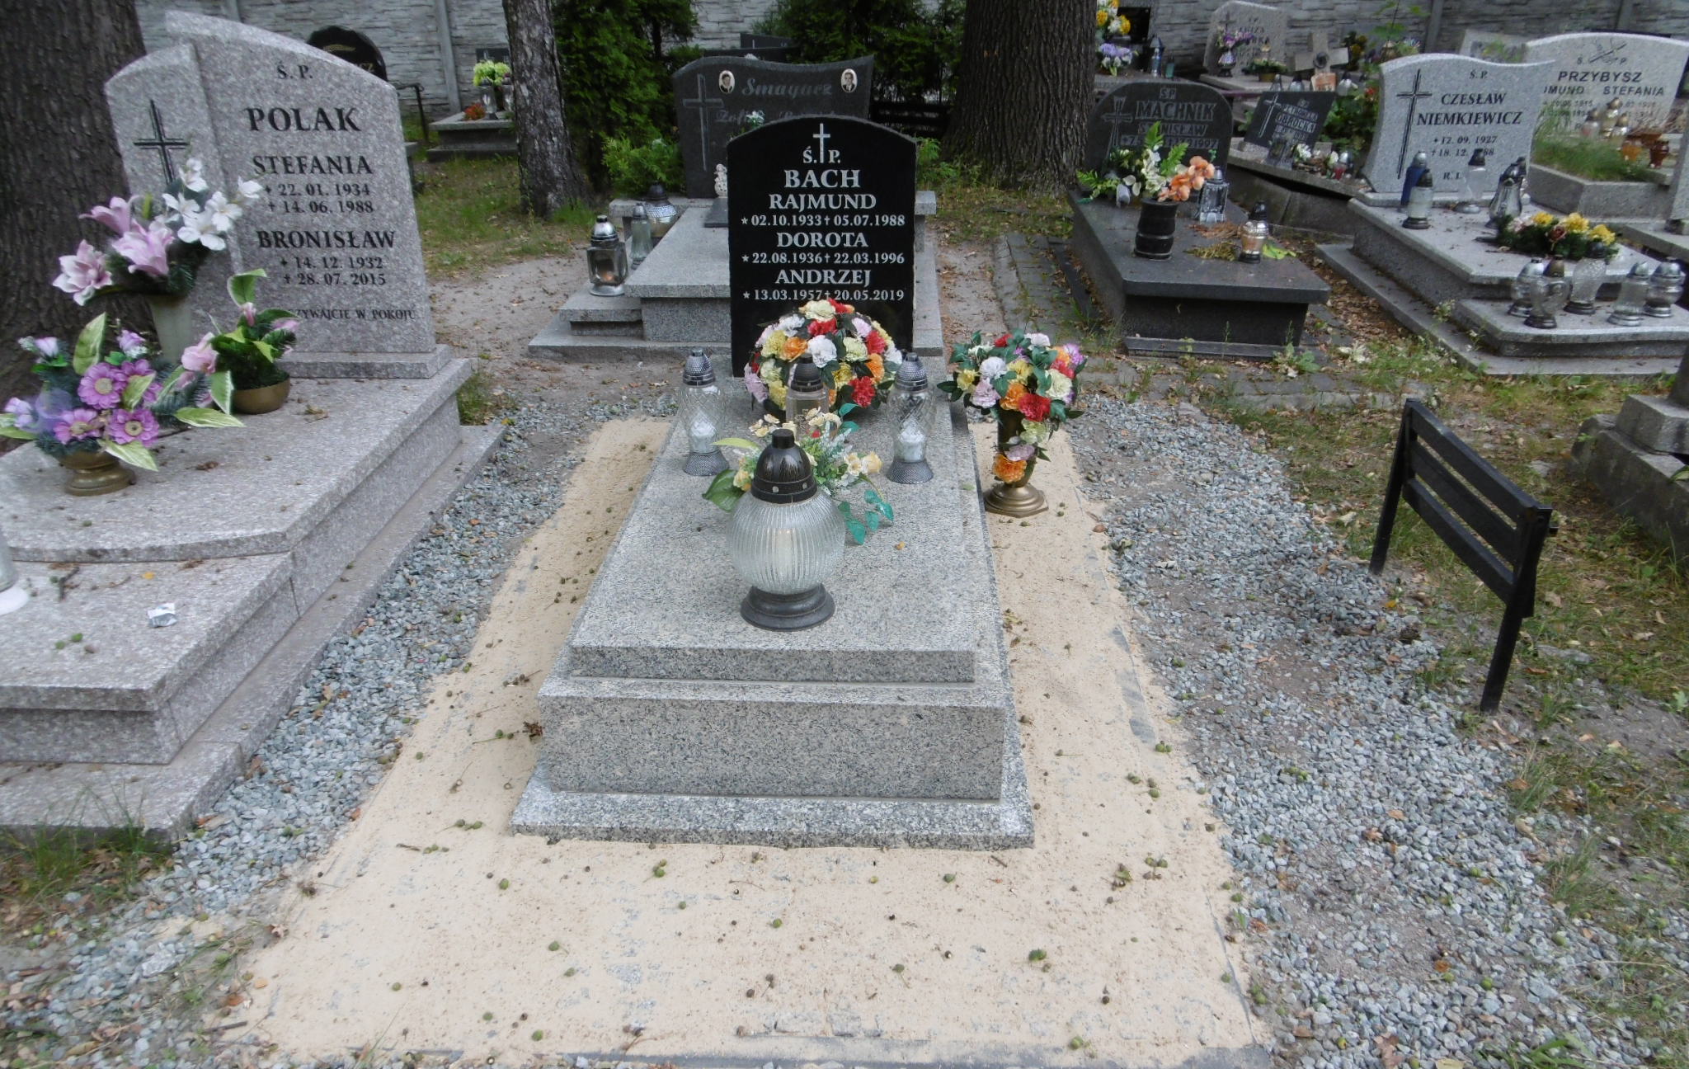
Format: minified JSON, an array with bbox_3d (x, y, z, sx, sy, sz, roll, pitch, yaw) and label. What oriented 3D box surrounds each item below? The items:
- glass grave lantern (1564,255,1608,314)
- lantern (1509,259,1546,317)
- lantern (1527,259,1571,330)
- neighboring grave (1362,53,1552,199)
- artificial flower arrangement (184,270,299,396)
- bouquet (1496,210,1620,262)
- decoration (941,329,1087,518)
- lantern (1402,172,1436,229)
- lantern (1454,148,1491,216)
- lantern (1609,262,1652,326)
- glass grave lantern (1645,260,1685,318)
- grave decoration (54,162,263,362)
[{"bbox_3d":[3.099,-1.064,4.876,0.130,0.275,0.130,1,26,3],"label":"glass grave lantern"},{"bbox_3d":[2.798,-1.010,4.781,0.115,0.210,0.115,0,27,3],"label":"lantern"},{"bbox_3d":[2.785,-0.957,4.632,0.140,0.250,0.135,0,27,3],"label":"lantern"},{"bbox_3d":[3.226,-2.158,6.170,0.880,0.690,0.090,0,27,3],"label":"neighboring grave"},{"bbox_3d":[-1.782,-0.570,3.473,0.310,0.380,0.270,1,26,3],"label":"artificial flower arrangement"},{"bbox_3d":[3.143,-1.329,5.156,0.520,0.200,0.340,0,27,3],"label":"bouquet"},{"bbox_3d":[0.516,-0.330,3.496,0.410,0.540,0.370,1,26,3],"label":"decoration"},{"bbox_3d":[2.806,-1.627,5.682,0.130,0.270,0.130,1,26,3],"label":"lantern"},{"bbox_3d":[3.235,-1.817,6.022,0.130,0.285,0.130,0,27,3],"label":"lantern"},{"bbox_3d":[3.127,-0.959,4.655,0.130,0.225,0.130,0,27,3],"label":"lantern"},{"bbox_3d":[3.408,-1.026,4.840,0.135,0.240,0.135,1,26,3],"label":"glass grave lantern"},{"bbox_3d":[-2.027,-0.713,3.462,0.570,0.680,0.420,0,27,3],"label":"grave decoration"}]

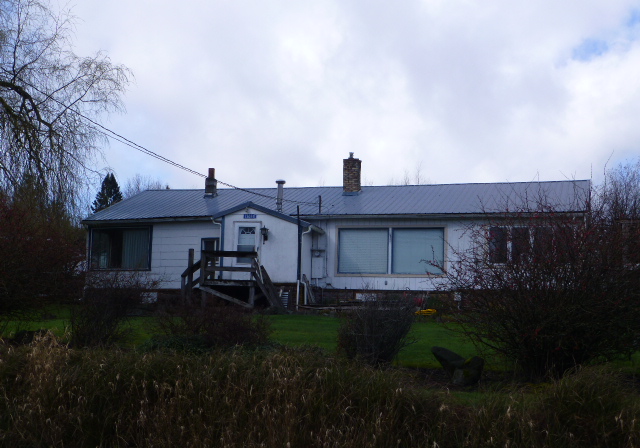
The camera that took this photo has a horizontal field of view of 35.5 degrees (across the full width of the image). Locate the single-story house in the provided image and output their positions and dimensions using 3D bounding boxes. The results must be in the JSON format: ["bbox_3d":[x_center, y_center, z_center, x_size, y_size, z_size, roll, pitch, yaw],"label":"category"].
[{"bbox_3d":[1.094,0.315,39.539,18.580,6.230,11.200,-1,-6,15],"label":"single-story house"}]

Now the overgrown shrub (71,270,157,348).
[{"bbox_3d":[-4.425,1.852,21.500,1.750,1.550,1.600,-1,-6,15],"label":"overgrown shrub"}]

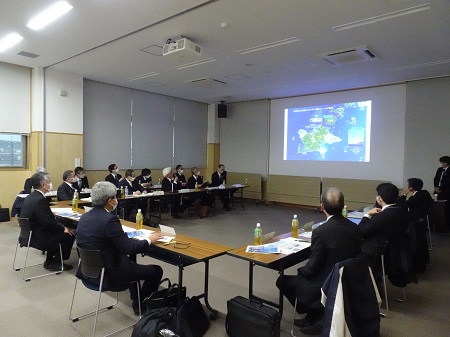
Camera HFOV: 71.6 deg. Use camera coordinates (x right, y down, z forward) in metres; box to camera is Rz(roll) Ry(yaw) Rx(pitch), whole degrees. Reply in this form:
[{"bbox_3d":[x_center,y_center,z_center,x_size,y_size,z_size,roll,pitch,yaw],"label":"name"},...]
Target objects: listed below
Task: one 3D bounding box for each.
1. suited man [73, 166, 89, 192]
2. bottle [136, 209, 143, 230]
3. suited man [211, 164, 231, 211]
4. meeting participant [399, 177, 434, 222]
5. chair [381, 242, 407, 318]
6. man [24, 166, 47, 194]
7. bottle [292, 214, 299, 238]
[{"bbox_3d":[-3.322,0.593,7.290,0.800,1.250,0.520,3,3,39],"label":"suited man"},{"bbox_3d":[-0.995,0.595,3.641,0.068,0.217,0.068,2,2,39],"label":"bottle"},{"bbox_3d":[-0.094,0.578,9.349,0.520,1.320,0.720,-1,2,-40],"label":"suited man"},{"bbox_3d":[2.733,0.787,4.894,0.800,1.270,0.520,3,3,44],"label":"meeting participant"},{"bbox_3d":[1.590,1.063,3.396,0.520,0.770,0.540,-1,2,-42],"label":"chair"},{"bbox_3d":[-4.109,0.608,6.834,0.750,1.300,0.520,2,2,25],"label":"man"},{"bbox_3d":[0.739,0.628,3.273,0.067,0.234,0.067,3,3,39],"label":"bottle"}]

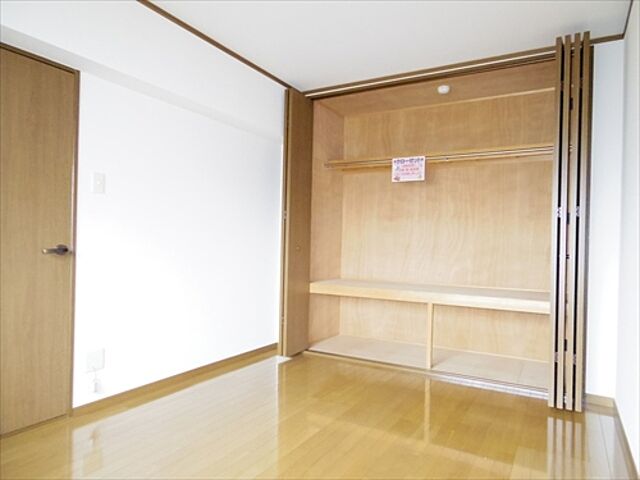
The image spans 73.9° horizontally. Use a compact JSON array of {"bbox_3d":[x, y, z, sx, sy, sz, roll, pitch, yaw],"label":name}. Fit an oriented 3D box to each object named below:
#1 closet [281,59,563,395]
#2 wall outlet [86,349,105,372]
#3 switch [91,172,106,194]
[{"bbox_3d":[0.930,-0.116,3.707,2.184,2.361,0.905,1,0,30],"label":"closet"},{"bbox_3d":[-1.310,0.704,2.483,0.012,0.120,0.113,1,0,30],"label":"wall outlet"},{"bbox_3d":[-1.287,-0.328,2.482,0.012,0.120,0.075,1,0,30],"label":"switch"}]

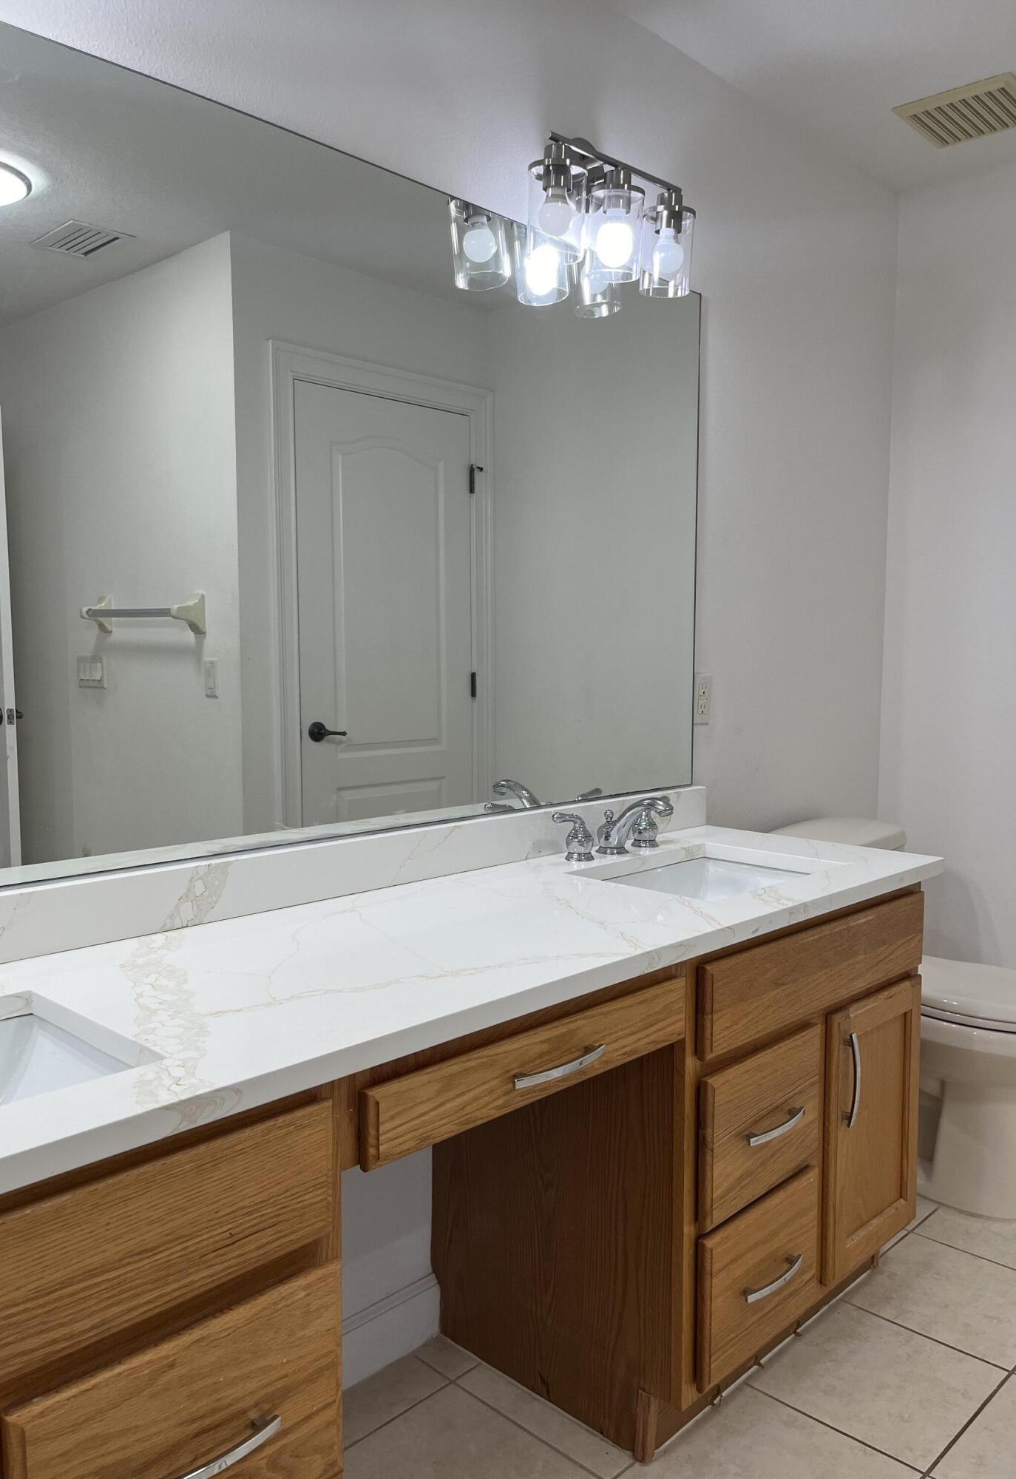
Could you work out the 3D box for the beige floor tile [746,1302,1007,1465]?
[{"bbox_3d":[0.611,1.066,1.853,0.317,0.010,0.324,4,6,44],"label":"beige floor tile"}]

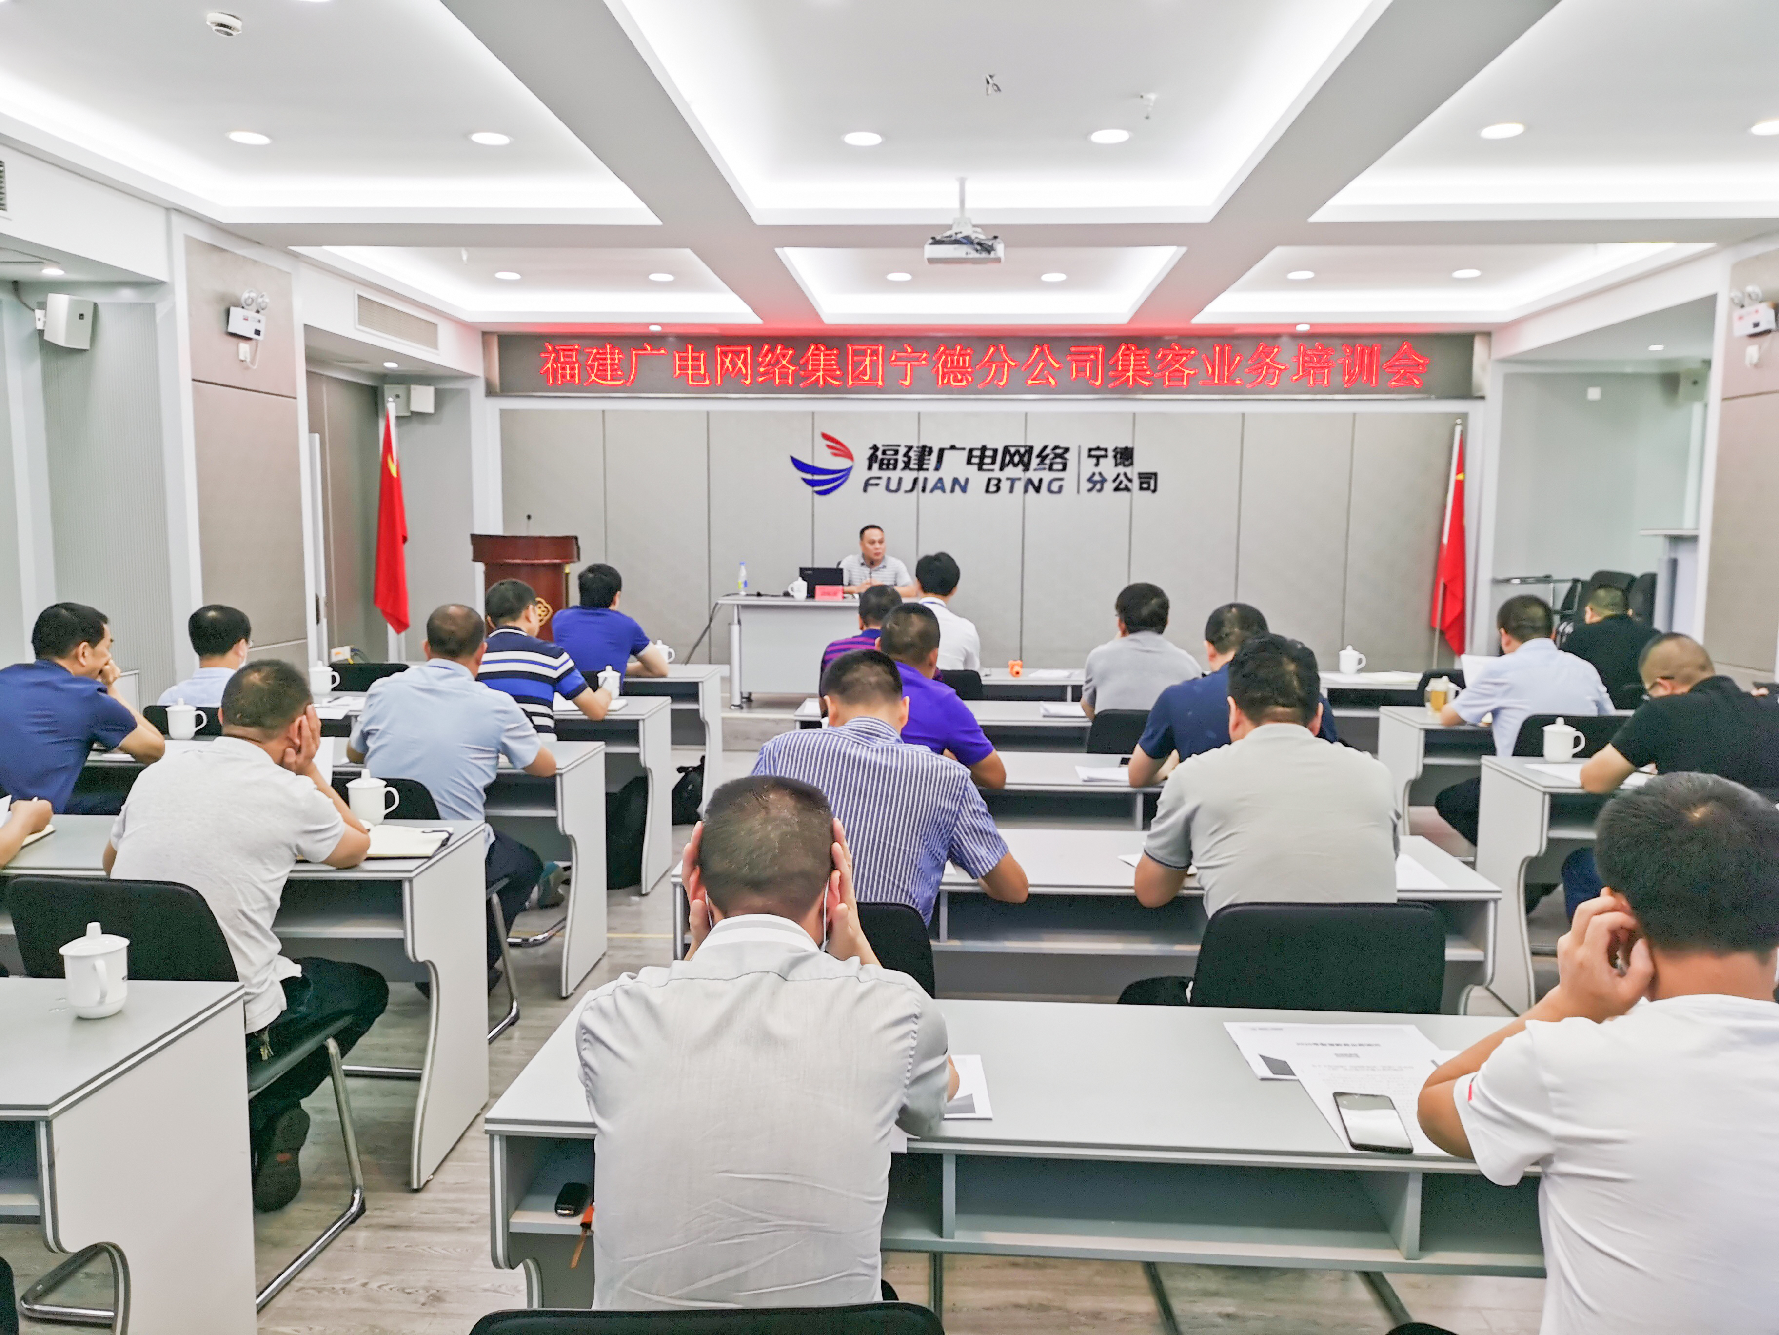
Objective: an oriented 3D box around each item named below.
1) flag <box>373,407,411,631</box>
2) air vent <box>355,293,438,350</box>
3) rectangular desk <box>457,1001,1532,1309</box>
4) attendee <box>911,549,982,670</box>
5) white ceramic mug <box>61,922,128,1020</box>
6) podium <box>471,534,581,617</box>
[{"bbox_3d":[-3.709,-1.091,10.346,0.240,1.690,0.220,1,6,3],"label":"flag"},{"bbox_3d":[-3.360,-2.349,9.531,0.050,0.230,1.400,1,6,3],"label":"air vent"},{"bbox_3d":[0.366,0.941,2.026,1.770,0.740,0.500,1,6,3],"label":"rectangular desk"},{"bbox_3d":[0.214,0.129,6.948,0.480,1.390,0.780,1,6,3],"label":"attendee"},{"bbox_3d":[-1.252,0.479,2.192,0.095,0.146,0.123,-5,8,-39],"label":"white ceramic mug"},{"bbox_3d":[-2.587,-0.367,9.914,0.710,1.170,0.460,-3,7,-27],"label":"podium"}]

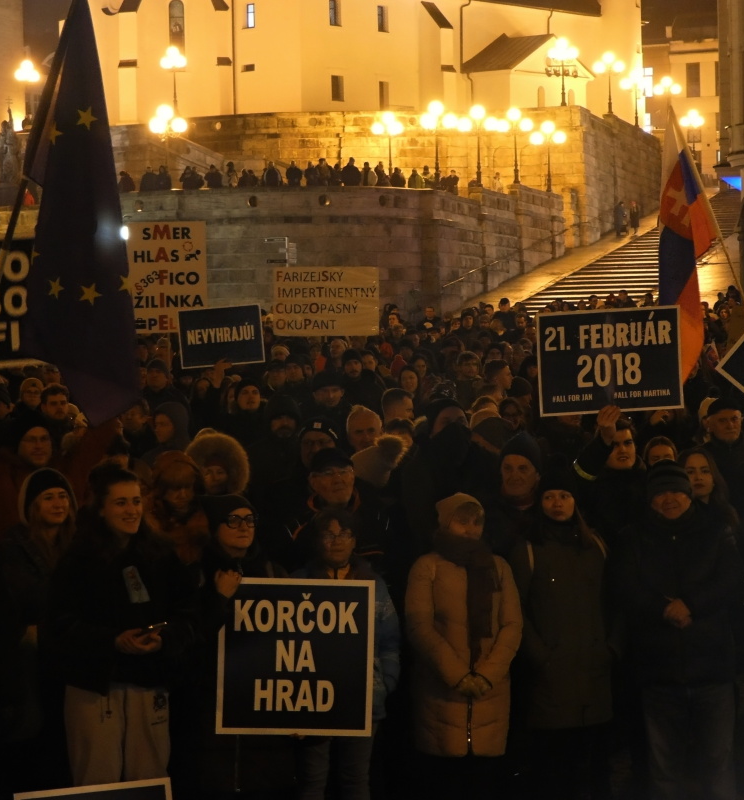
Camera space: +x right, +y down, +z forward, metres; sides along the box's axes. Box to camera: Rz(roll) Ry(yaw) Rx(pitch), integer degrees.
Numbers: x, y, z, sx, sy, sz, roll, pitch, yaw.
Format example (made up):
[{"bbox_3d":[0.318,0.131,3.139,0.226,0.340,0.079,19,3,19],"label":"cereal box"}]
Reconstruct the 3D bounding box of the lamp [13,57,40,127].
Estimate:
[{"bbox_3d":[-15.858,-14.155,112.000,1.200,3.100,0.900,-1,2,0],"label":"lamp"}]

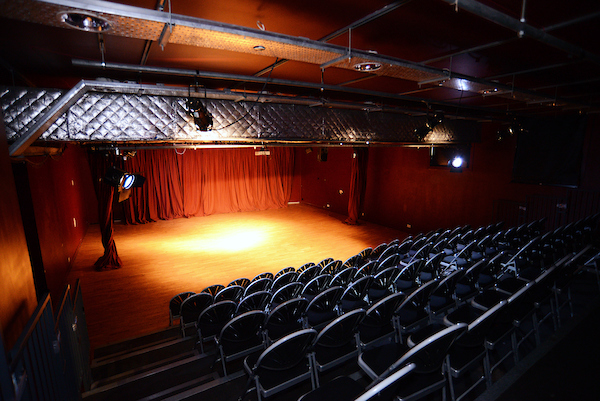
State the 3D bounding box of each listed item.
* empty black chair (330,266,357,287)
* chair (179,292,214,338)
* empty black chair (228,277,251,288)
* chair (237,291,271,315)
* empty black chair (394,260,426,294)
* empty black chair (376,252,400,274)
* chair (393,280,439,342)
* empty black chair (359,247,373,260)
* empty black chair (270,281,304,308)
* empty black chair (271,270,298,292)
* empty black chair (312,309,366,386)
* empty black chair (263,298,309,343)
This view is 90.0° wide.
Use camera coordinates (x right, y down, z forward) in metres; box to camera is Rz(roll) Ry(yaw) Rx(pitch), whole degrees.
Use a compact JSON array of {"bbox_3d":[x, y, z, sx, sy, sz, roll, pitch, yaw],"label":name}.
[{"bbox_3d":[0.609,1.297,4.576,0.460,0.815,0.510,-6,12,-31],"label":"empty black chair"},{"bbox_3d":[-1.560,1.698,4.519,0.470,0.800,0.500,-6,11,-32],"label":"chair"},{"bbox_3d":[-1.145,1.690,5.382,0.460,0.815,0.510,-6,12,-31],"label":"empty black chair"},{"bbox_3d":[-0.613,1.521,3.946,0.480,0.800,0.470,-7,11,-32],"label":"chair"},{"bbox_3d":[1.491,1.173,4.253,0.480,0.800,0.470,-7,11,-32],"label":"empty black chair"},{"bbox_3d":[1.470,1.277,5.311,0.470,0.800,0.500,-6,11,-32],"label":"empty black chair"},{"bbox_3d":[1.109,1.124,3.010,0.480,0.800,0.470,-7,11,-32],"label":"chair"},{"bbox_3d":[1.391,1.415,6.931,0.460,0.815,0.510,-6,12,-31],"label":"empty black chair"},{"bbox_3d":[-0.213,1.386,4.074,0.460,0.815,0.510,-6,12,-31],"label":"empty black chair"},{"bbox_3d":[-0.298,1.578,5.214,0.480,0.800,0.470,-7,11,-32],"label":"empty black chair"},{"bbox_3d":[0.267,1.188,2.537,0.460,0.815,0.510,-6,12,-31],"label":"empty black chair"},{"bbox_3d":[-0.190,1.310,3.173,0.460,0.815,0.510,-6,12,-31],"label":"empty black chair"}]

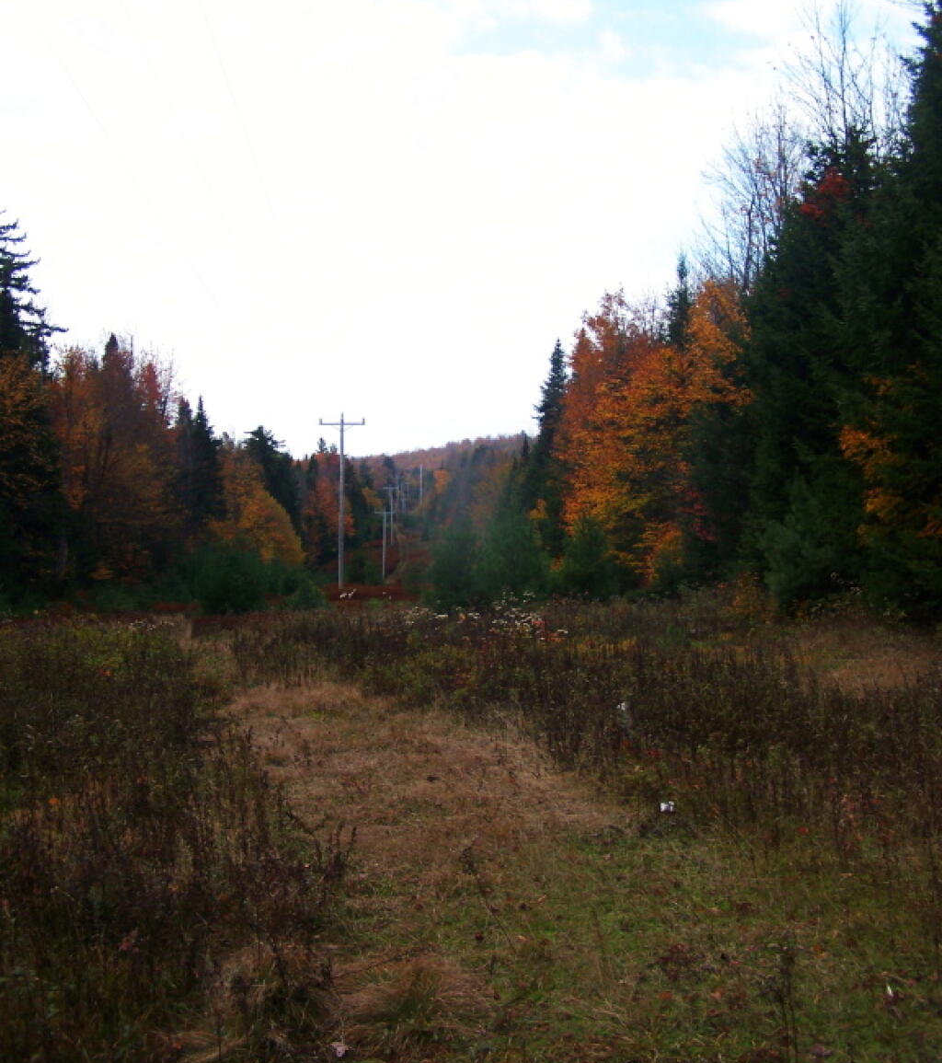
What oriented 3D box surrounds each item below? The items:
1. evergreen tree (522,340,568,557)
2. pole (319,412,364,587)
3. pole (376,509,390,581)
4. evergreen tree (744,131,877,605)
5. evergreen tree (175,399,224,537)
[{"bbox_3d":[5.178,-5.246,97.000,3.521,16.635,3.521,1,-1,0],"label":"evergreen tree"},{"bbox_3d":[-7.207,-1.644,77.000,2.466,10.027,0.300,1,-1,-2],"label":"pole"},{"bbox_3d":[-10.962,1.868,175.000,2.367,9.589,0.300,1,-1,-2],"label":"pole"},{"bbox_3d":[11.345,-5.368,46.000,4.584,16.007,4.584,1,-1,0],"label":"evergreen tree"},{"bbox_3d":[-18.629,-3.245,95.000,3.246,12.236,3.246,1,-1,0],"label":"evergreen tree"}]

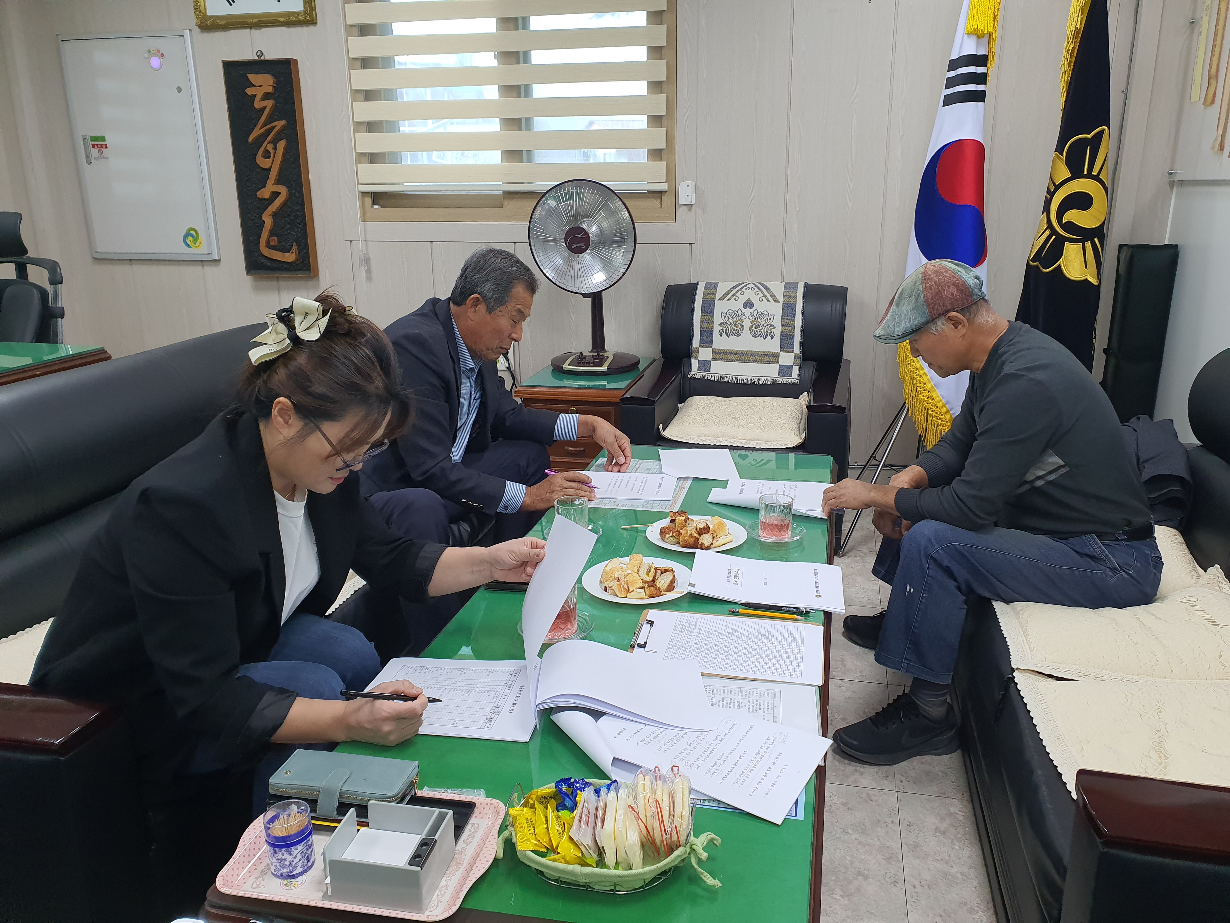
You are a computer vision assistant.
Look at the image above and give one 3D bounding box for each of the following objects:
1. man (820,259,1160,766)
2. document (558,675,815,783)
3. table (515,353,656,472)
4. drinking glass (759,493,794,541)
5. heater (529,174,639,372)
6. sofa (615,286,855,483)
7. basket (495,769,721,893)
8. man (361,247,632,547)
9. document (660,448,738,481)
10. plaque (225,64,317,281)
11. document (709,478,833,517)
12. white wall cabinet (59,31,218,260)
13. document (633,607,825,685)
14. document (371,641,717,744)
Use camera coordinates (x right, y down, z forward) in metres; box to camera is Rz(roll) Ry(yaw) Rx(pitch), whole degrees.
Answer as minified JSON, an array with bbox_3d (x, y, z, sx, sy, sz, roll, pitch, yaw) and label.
[{"bbox_3d":[0.828,0.082,2.094,0.690,1.060,0.600,3,17,13],"label":"man"},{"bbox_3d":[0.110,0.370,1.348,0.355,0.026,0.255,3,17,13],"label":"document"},{"bbox_3d":[-0.094,-0.149,4.027,0.460,0.490,0.740,3,17,12],"label":"table"},{"bbox_3d":[0.357,0.124,2.056,0.076,0.080,0.076,3,17,13],"label":"drinking glass"},{"bbox_3d":[-0.117,-0.720,3.599,0.420,0.720,0.340,4,17,15],"label":"heater"},{"bbox_3d":[0.510,-0.223,3.657,0.790,0.840,0.920,4,17,14],"label":"sofa"},{"bbox_3d":[-0.002,0.404,1.065,0.235,0.120,0.155,1,17,5],"label":"basket"},{"bbox_3d":[-0.386,0.025,2.386,0.840,1.110,0.650,3,17,12],"label":"man"},{"bbox_3d":[0.230,-0.002,2.579,0.210,0.020,0.295,0,17,1],"label":"document"},{"bbox_3d":[-1.660,-1.388,4.423,0.358,0.978,0.055,3,17,12],"label":"plaque"},{"bbox_3d":[0.389,0.074,2.309,0.300,0.030,0.215,1,17,5],"label":"document"},{"bbox_3d":[-2.281,-1.504,4.466,0.706,1.030,0.050,3,16,12],"label":"white wall cabinet"},{"bbox_3d":[0.189,0.308,1.573,0.325,0.018,0.225,3,17,13],"label":"document"},{"bbox_3d":[-0.111,0.340,1.392,0.530,0.065,0.240,1,17,5],"label":"document"}]

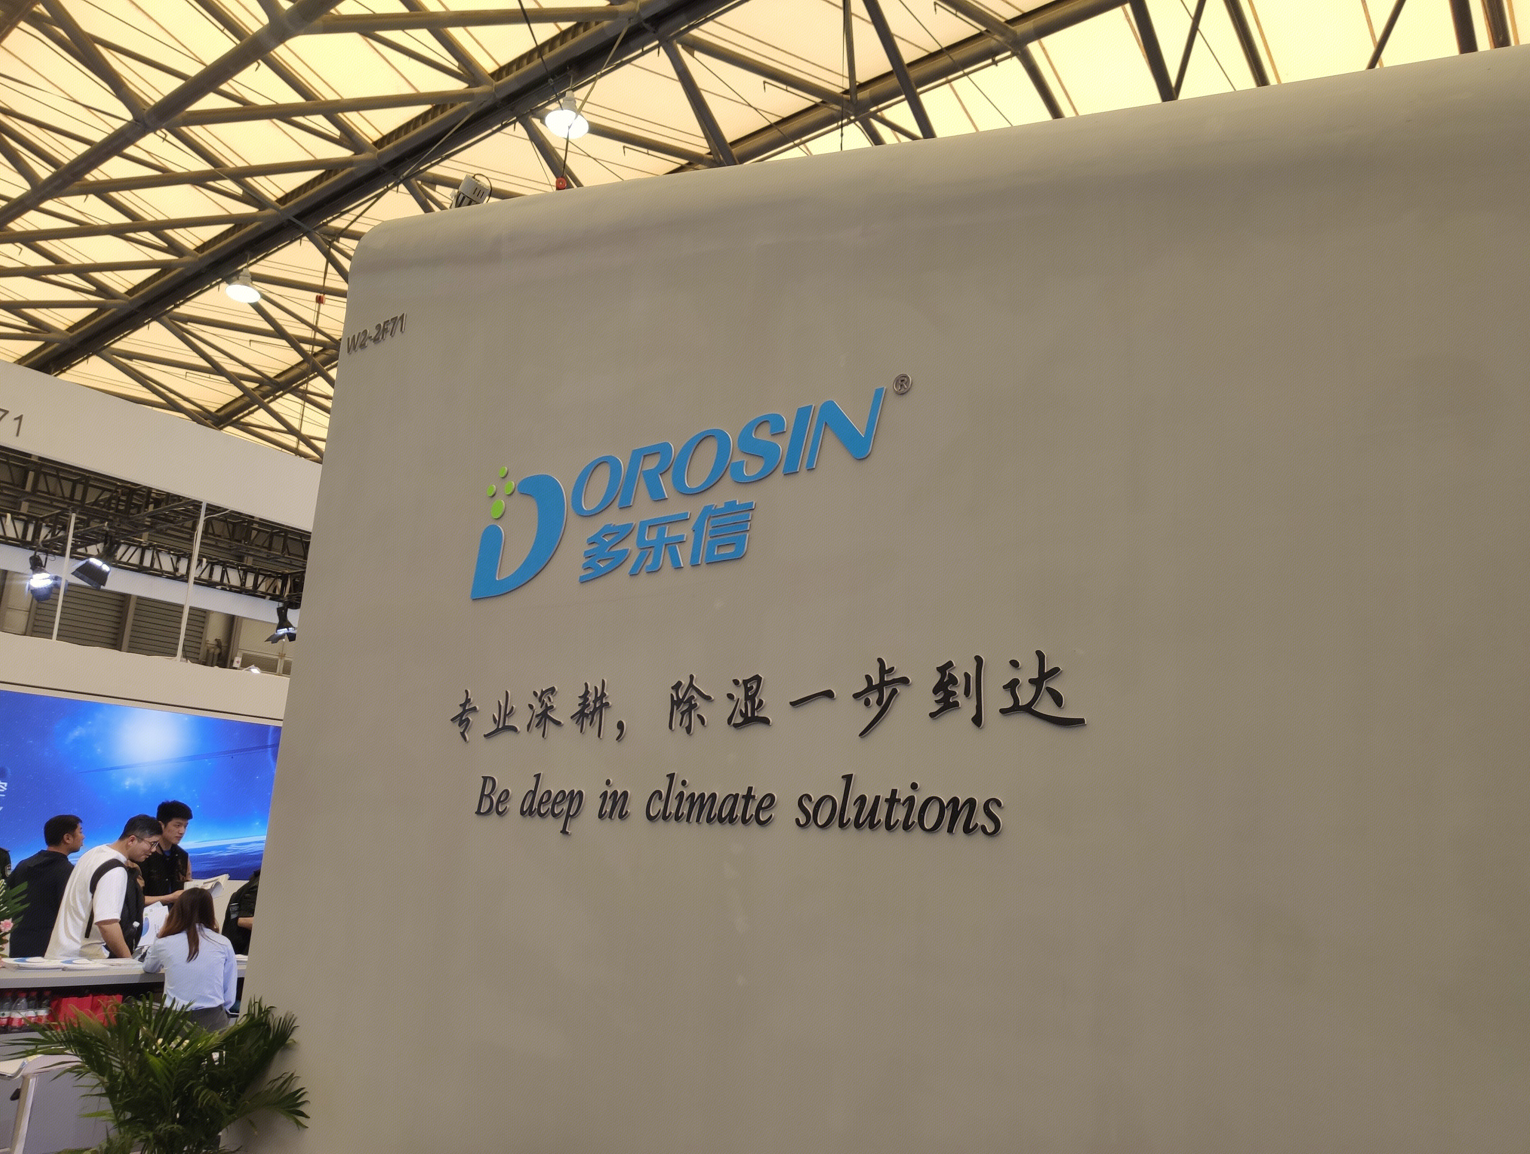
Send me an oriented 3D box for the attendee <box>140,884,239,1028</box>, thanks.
[{"bbox_3d":[-3.041,2.301,6.077,0.470,1.270,0.620,14,-17,-37],"label":"attendee"}]

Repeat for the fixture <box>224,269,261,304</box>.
[{"bbox_3d":[-9.459,-5.389,21.070,0.560,0.520,0.560,-8,-17,38],"label":"fixture"}]

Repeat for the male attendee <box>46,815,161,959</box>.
[{"bbox_3d":[-3.733,2.142,6.397,0.580,1.650,0.520,14,-17,-39],"label":"male attendee"}]

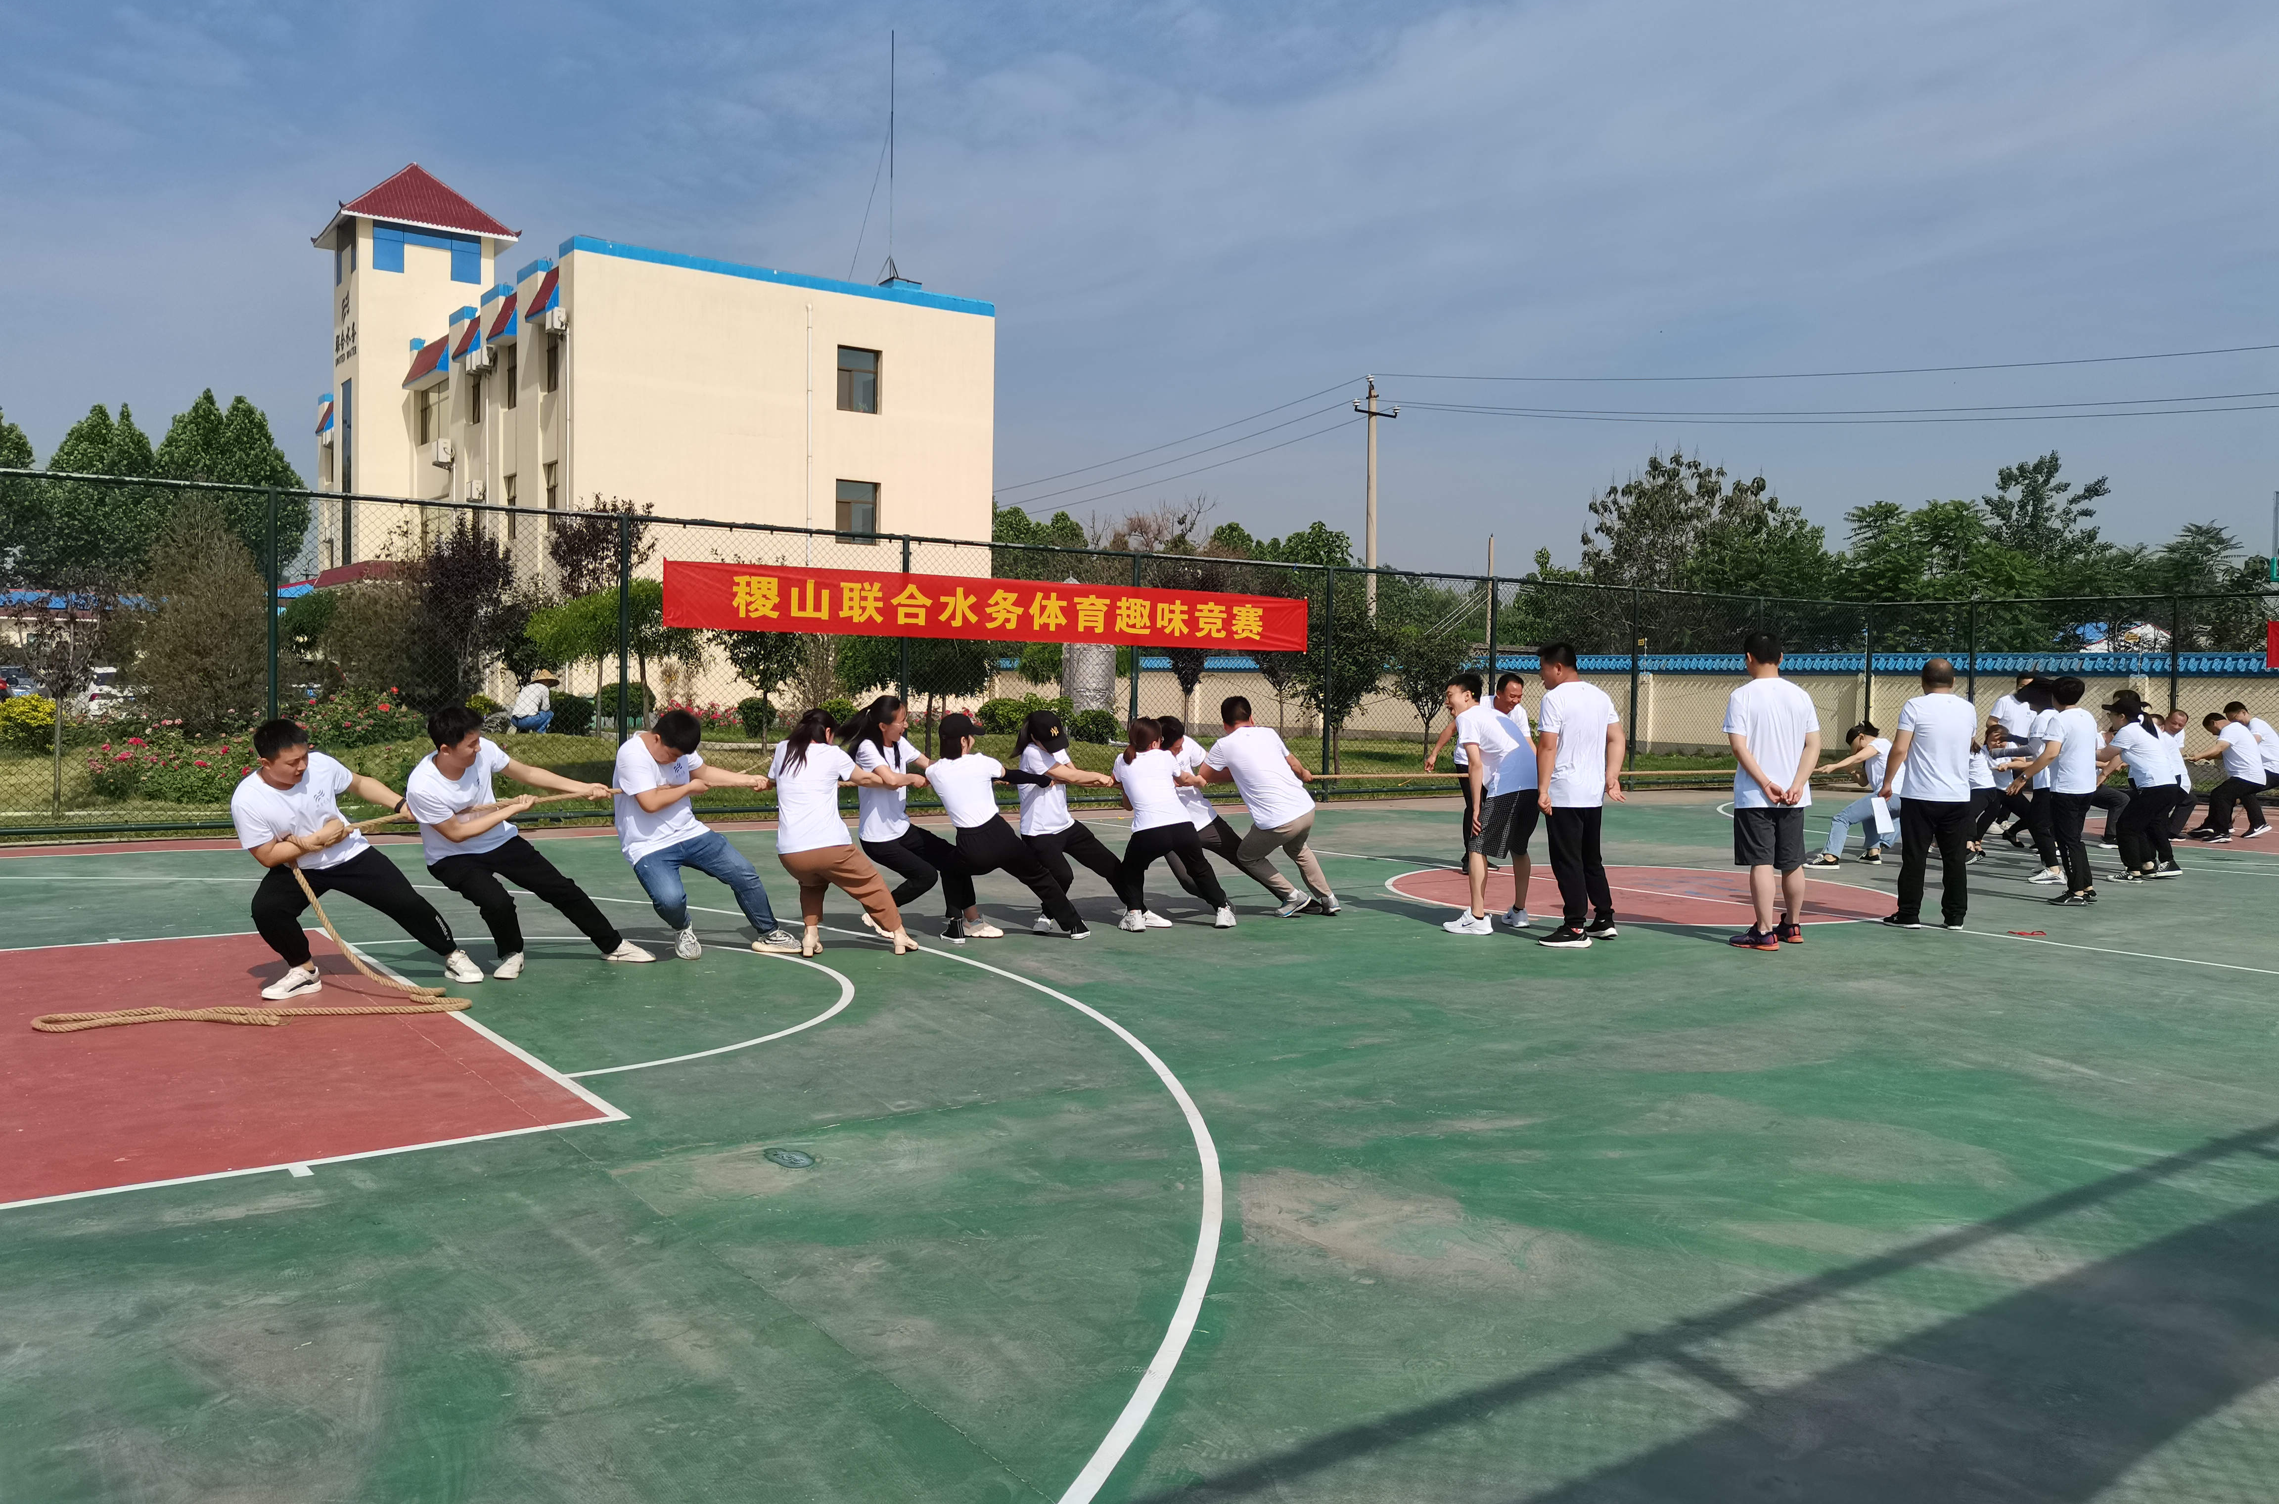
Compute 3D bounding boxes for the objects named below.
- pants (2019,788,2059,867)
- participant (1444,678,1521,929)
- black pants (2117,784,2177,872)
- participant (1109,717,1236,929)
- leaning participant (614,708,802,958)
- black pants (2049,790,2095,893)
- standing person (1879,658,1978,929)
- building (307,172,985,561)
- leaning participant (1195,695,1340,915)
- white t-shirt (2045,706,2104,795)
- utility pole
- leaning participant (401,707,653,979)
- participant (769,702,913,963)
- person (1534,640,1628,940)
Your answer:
[{"bbox_3d":[7.060,0.542,13.400,0.370,0.720,0.340,2,2,27],"label":"pants"},{"bbox_3d":[2.085,0.287,10.200,0.600,1.510,0.500,2,2,35],"label":"participant"},{"bbox_3d":[8.066,0.620,13.700,0.420,0.680,0.420,-1,3,-42],"label":"black pants"},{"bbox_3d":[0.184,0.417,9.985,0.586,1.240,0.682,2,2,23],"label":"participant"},{"bbox_3d":[-2.254,0.403,8.900,0.800,1.270,0.760,2,2,35],"label":"leaning participant"},{"bbox_3d":[6.616,0.580,12.150,0.330,0.800,0.310,-1,3,-41],"label":"black pants"},{"bbox_3d":[4.927,0.249,10.680,0.560,1.660,0.360,1,2,0],"label":"standing person"},{"bbox_3d":[-18.574,-10.304,56.259,12.980,18.300,31.820,-1,2,-36],"label":"building"},{"bbox_3d":[0.841,0.333,10.781,0.714,1.367,0.720,2,2,20],"label":"leaning participant"},{"bbox_3d":[6.549,0.000,11.970,0.410,0.610,0.300,0,2,-22],"label":"white t-shirt"},{"bbox_3d":[6.292,-5.159,46.000,1.500,10.010,0.380,-1,2,-36],"label":"utility pole"},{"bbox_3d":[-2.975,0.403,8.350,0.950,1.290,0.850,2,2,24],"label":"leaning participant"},{"bbox_3d":[-1.533,0.418,8.893,0.512,1.271,0.659,2,2,28],"label":"participant"},{"bbox_3d":[2.523,0.228,9.780,0.520,1.700,0.420,0,2,-15],"label":"person"}]

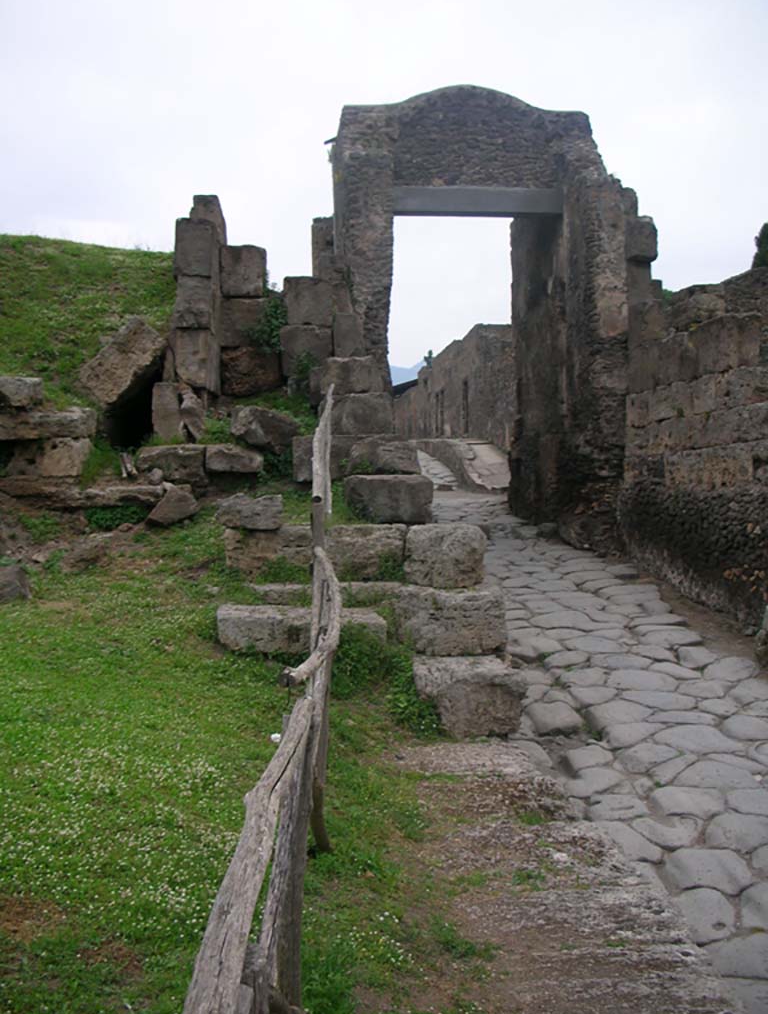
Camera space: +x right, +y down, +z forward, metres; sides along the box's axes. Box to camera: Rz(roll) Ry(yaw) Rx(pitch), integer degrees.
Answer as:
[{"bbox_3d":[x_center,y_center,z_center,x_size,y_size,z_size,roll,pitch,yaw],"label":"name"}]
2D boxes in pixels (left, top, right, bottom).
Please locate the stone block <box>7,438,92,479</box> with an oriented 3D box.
[{"bbox_3d":[-3.715,-0.539,11.500,0.870,0.420,0.550,0,1,-10],"label":"stone block"}]

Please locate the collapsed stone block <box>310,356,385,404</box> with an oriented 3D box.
[{"bbox_3d":[-0.460,-1.596,13.100,0.902,0.544,0.600,0,1,-3],"label":"collapsed stone block"}]

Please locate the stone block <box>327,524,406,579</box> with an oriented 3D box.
[{"bbox_3d":[-0.195,0.444,10.200,0.780,0.460,0.800,0,1,-3],"label":"stone block"}]

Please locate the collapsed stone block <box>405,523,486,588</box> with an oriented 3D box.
[{"bbox_3d":[0.543,0.476,9.924,0.740,0.500,0.850,0,1,-3],"label":"collapsed stone block"}]

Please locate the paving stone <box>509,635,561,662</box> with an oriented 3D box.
[{"bbox_3d":[1.553,1.538,10.914,0.534,0.150,0.727,-2,9,-12],"label":"paving stone"}]

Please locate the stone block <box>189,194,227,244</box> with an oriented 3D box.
[{"bbox_3d":[-2.396,-3.888,14.325,0.500,0.690,0.650,0,1,-3],"label":"stone block"}]

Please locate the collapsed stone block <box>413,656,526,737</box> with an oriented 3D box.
[{"bbox_3d":[0.591,1.363,7.424,0.680,0.430,0.850,0,1,-3],"label":"collapsed stone block"}]

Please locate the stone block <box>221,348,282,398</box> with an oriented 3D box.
[{"bbox_3d":[-1.833,-1.866,14.525,0.850,0.658,0.650,0,1,-3],"label":"stone block"}]

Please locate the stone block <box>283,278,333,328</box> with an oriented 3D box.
[{"bbox_3d":[-1.171,-3.126,16.174,0.780,0.760,0.750,0,1,-3],"label":"stone block"}]

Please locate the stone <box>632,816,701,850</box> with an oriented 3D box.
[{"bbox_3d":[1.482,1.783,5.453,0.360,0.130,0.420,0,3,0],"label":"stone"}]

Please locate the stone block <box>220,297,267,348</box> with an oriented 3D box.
[{"bbox_3d":[-1.846,-2.395,13.700,0.621,0.647,0.600,0,1,-3],"label":"stone block"}]

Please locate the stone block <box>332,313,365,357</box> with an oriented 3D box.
[{"bbox_3d":[-0.472,-2.226,13.650,0.388,0.544,0.500,0,1,-3],"label":"stone block"}]

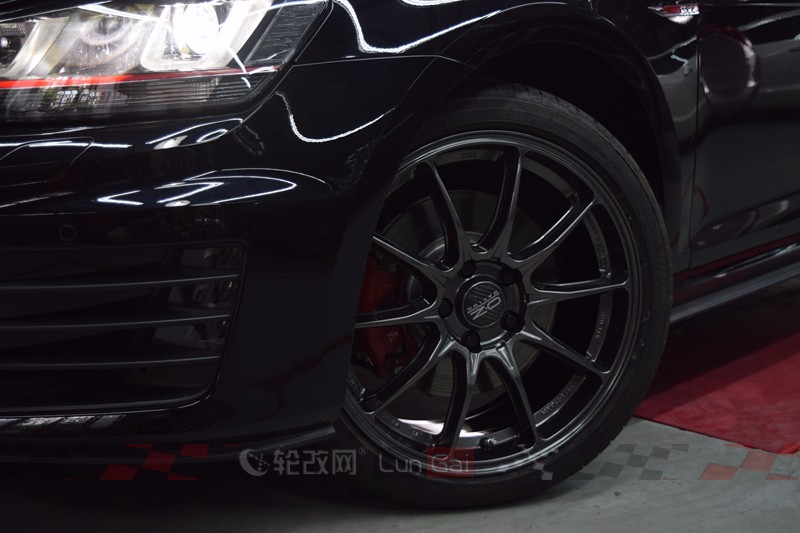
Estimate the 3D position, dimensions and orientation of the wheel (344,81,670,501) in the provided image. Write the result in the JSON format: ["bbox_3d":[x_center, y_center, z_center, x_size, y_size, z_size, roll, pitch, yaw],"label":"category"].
[{"bbox_3d":[0.089,0.040,1.742,0.640,0.637,0.228,-3,10,-18],"label":"wheel"}]

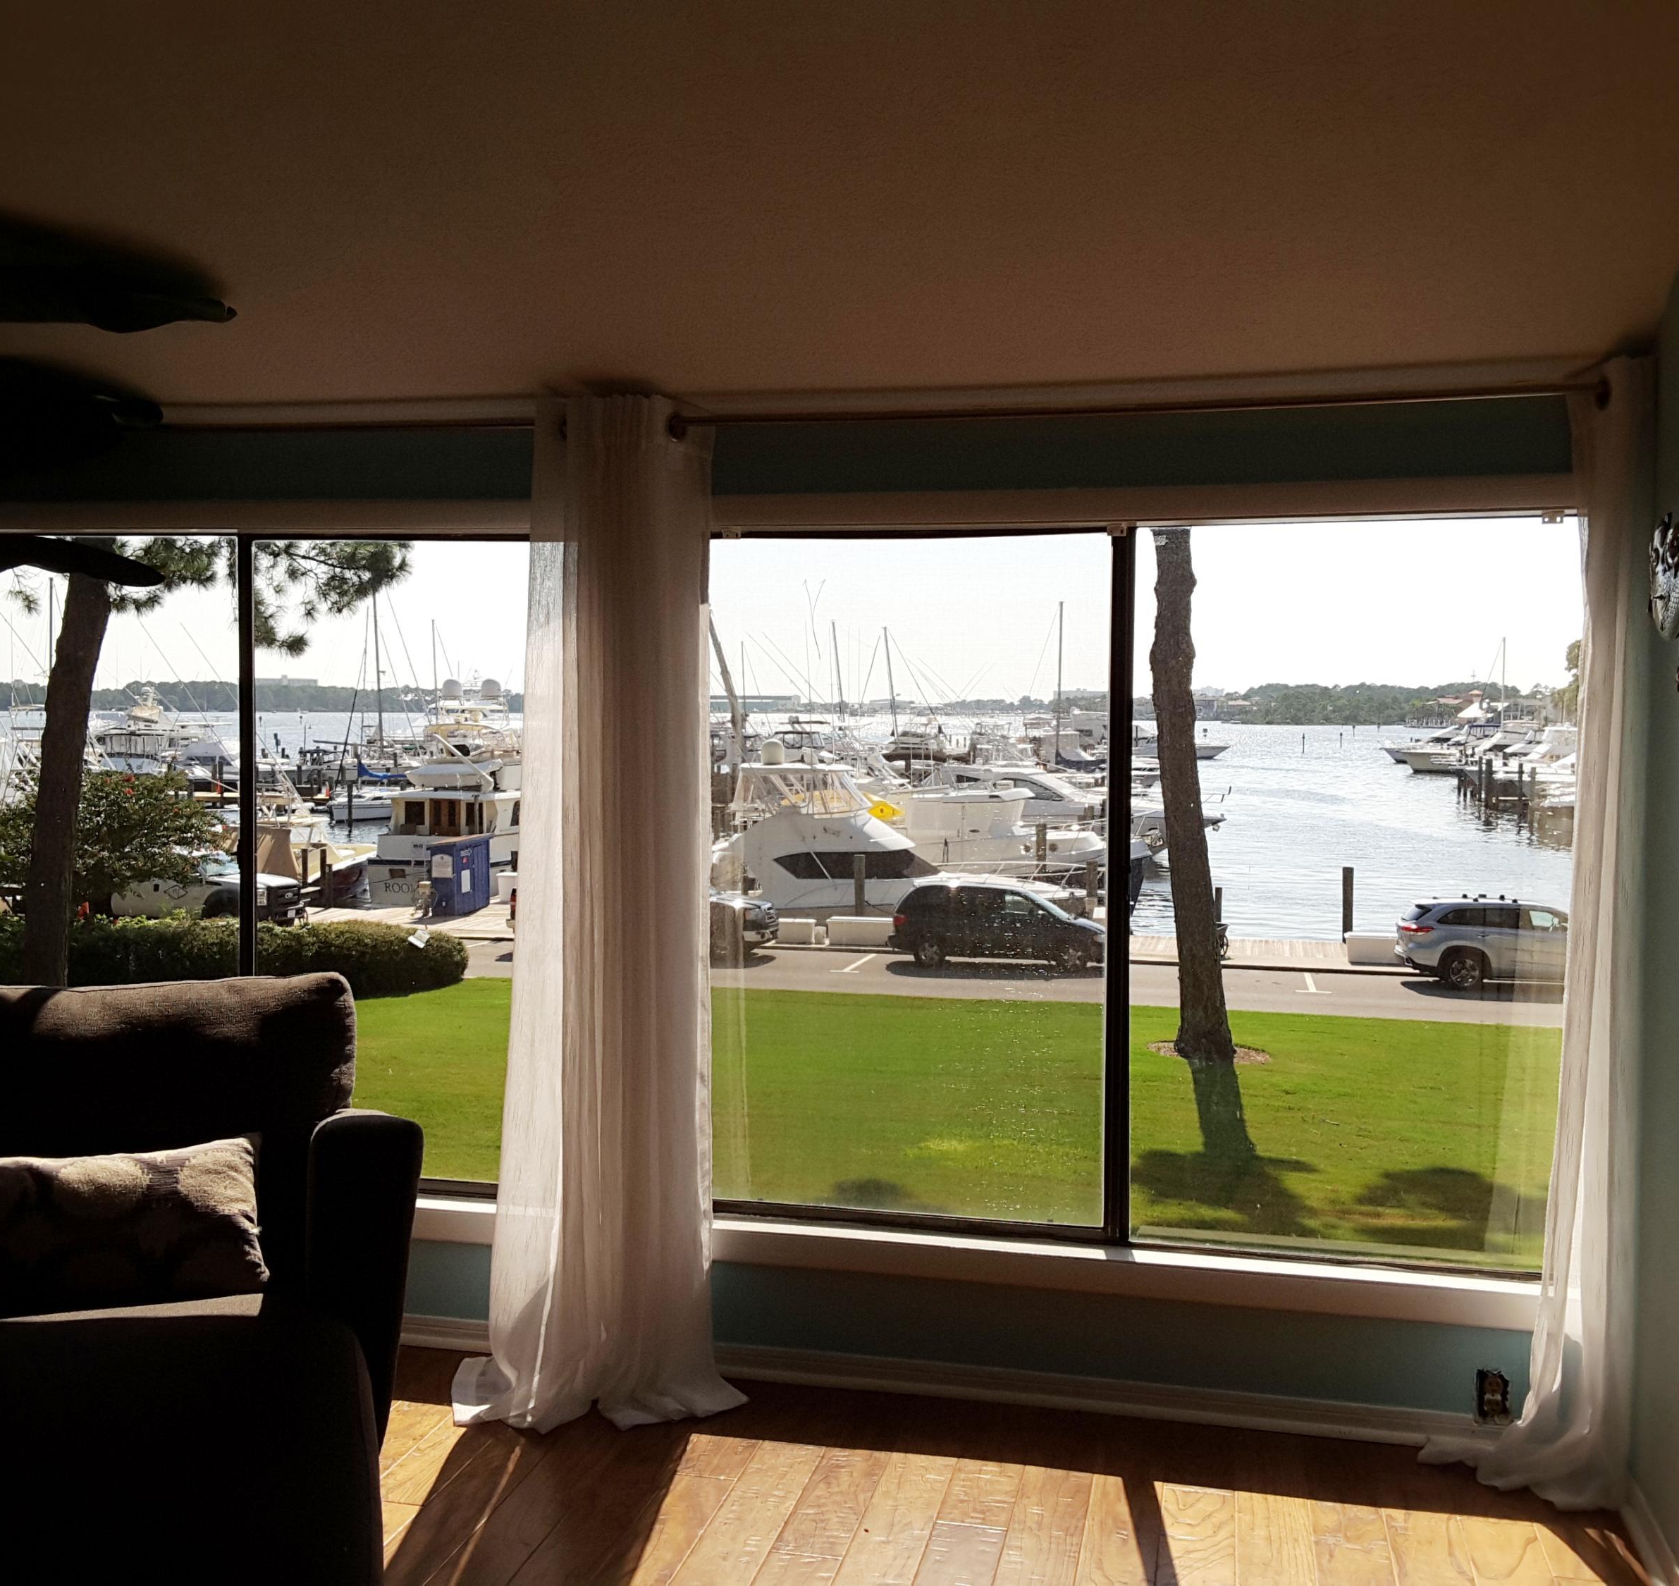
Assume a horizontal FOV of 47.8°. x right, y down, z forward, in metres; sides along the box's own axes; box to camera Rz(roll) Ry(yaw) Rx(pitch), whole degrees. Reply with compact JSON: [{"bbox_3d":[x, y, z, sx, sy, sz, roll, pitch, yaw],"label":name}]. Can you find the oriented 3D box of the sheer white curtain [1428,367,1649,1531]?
[{"bbox_3d":[1.313,0.256,3.588,0.355,2.117,0.239,1,3,13],"label":"sheer white curtain"}]

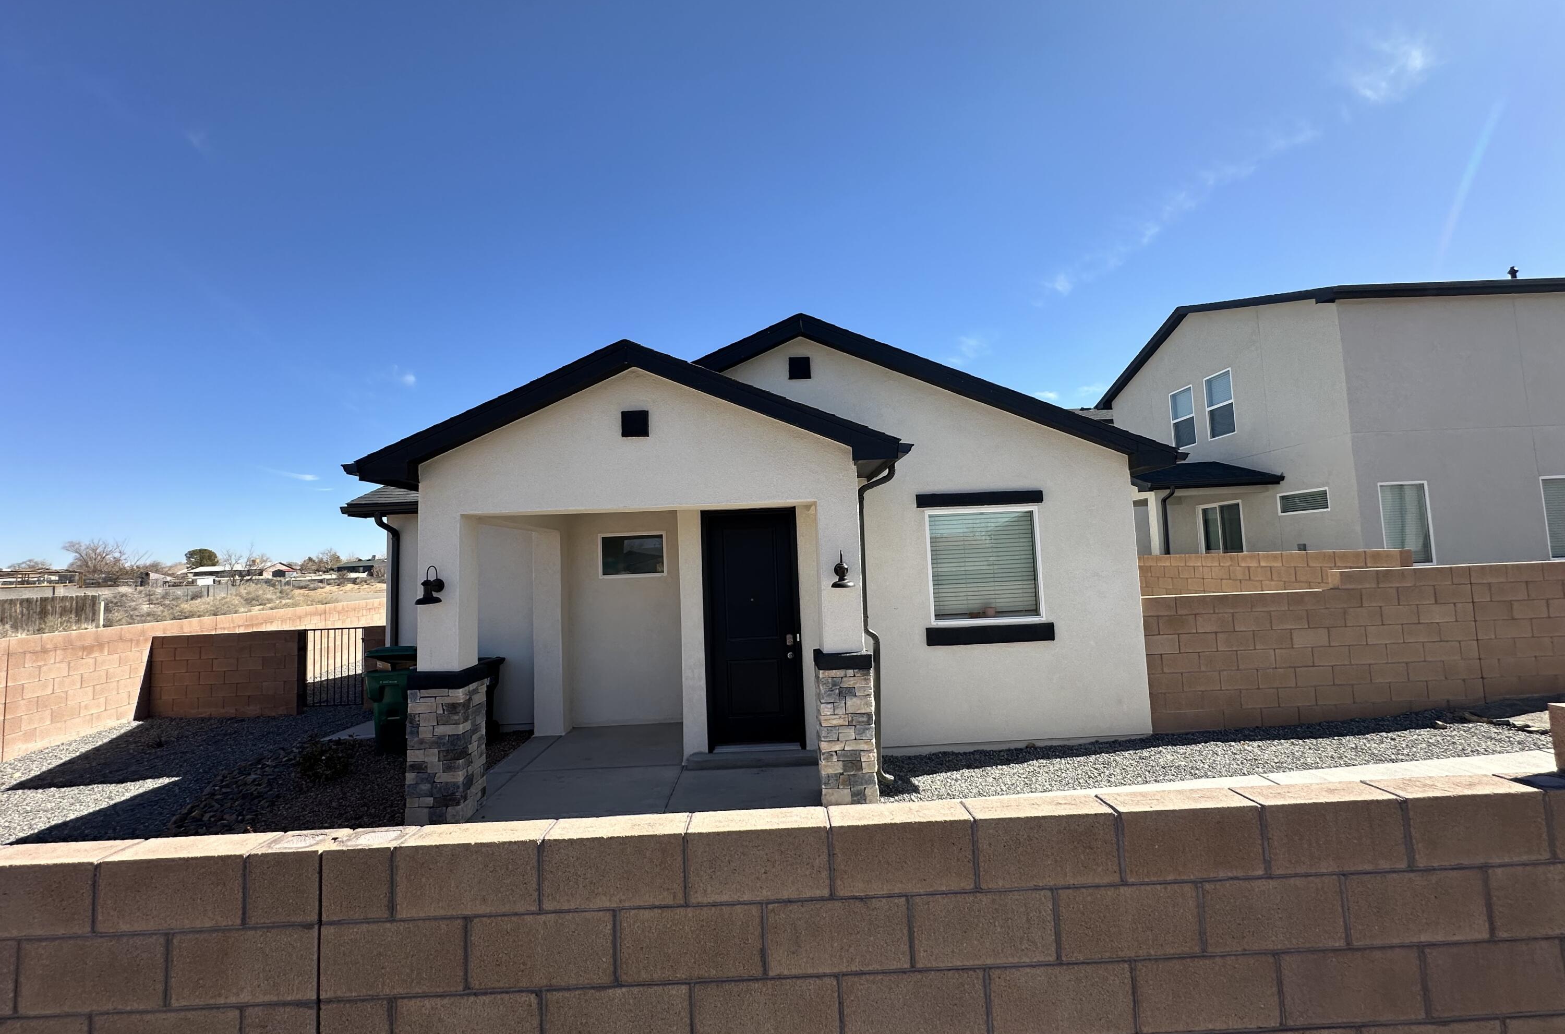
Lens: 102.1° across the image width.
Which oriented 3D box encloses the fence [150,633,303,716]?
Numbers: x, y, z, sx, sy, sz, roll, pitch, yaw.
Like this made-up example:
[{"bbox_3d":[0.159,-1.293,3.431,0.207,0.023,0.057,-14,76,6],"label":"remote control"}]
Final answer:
[{"bbox_3d":[-9.094,2.589,10.387,2.340,1.330,0.160,-2,-4,-1],"label":"fence"}]

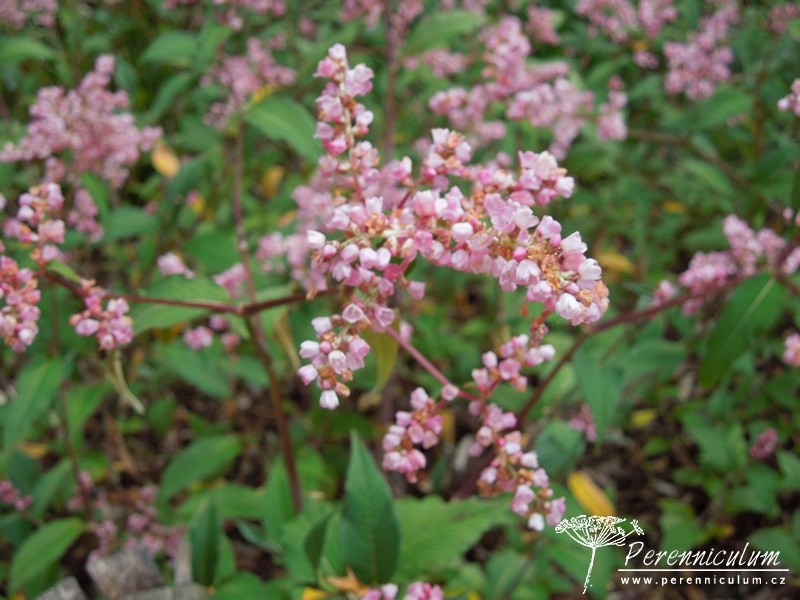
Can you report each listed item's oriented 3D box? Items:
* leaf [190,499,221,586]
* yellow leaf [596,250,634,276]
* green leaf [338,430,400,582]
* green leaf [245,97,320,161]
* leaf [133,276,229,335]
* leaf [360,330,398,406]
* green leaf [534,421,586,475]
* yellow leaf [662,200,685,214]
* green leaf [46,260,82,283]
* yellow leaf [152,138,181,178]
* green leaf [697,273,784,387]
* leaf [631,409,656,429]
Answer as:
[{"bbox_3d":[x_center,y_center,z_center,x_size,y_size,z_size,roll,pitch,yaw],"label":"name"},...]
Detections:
[{"bbox_3d":[-0.097,0.121,0.555,0.016,0.010,0.045,-1,64,0],"label":"leaf"},{"bbox_3d":[0.155,-0.026,0.795,0.029,0.008,0.019,23,56,21],"label":"yellow leaf"},{"bbox_3d":[-0.013,0.086,0.463,0.026,0.012,0.066,-8,68,-2],"label":"green leaf"},{"bbox_3d":[-0.061,-0.089,0.588,0.056,0.011,0.025,29,58,27],"label":"green leaf"},{"bbox_3d":[-0.089,0.002,0.468,0.053,0.010,0.026,7,52,16],"label":"leaf"},{"bbox_3d":[-0.008,0.024,0.412,0.013,0.031,0.007,-4,-9,-1],"label":"leaf"},{"bbox_3d":[0.087,0.081,0.610,0.028,0.010,0.037,22,55,16],"label":"green leaf"},{"bbox_3d":[0.234,-0.079,0.950,0.019,0.007,0.015,5,53,0],"label":"yellow leaf"},{"bbox_3d":[-0.108,-0.009,0.357,0.015,0.004,0.005,26,57,19],"label":"green leaf"},{"bbox_3d":[-0.149,-0.091,0.710,0.014,0.007,0.036,-19,56,-14],"label":"yellow leaf"},{"bbox_3d":[0.135,0.012,0.440,0.024,0.010,0.056,34,80,8],"label":"green leaf"},{"bbox_3d":[0.173,0.084,0.785,0.023,0.006,0.015,-17,54,-26],"label":"leaf"}]

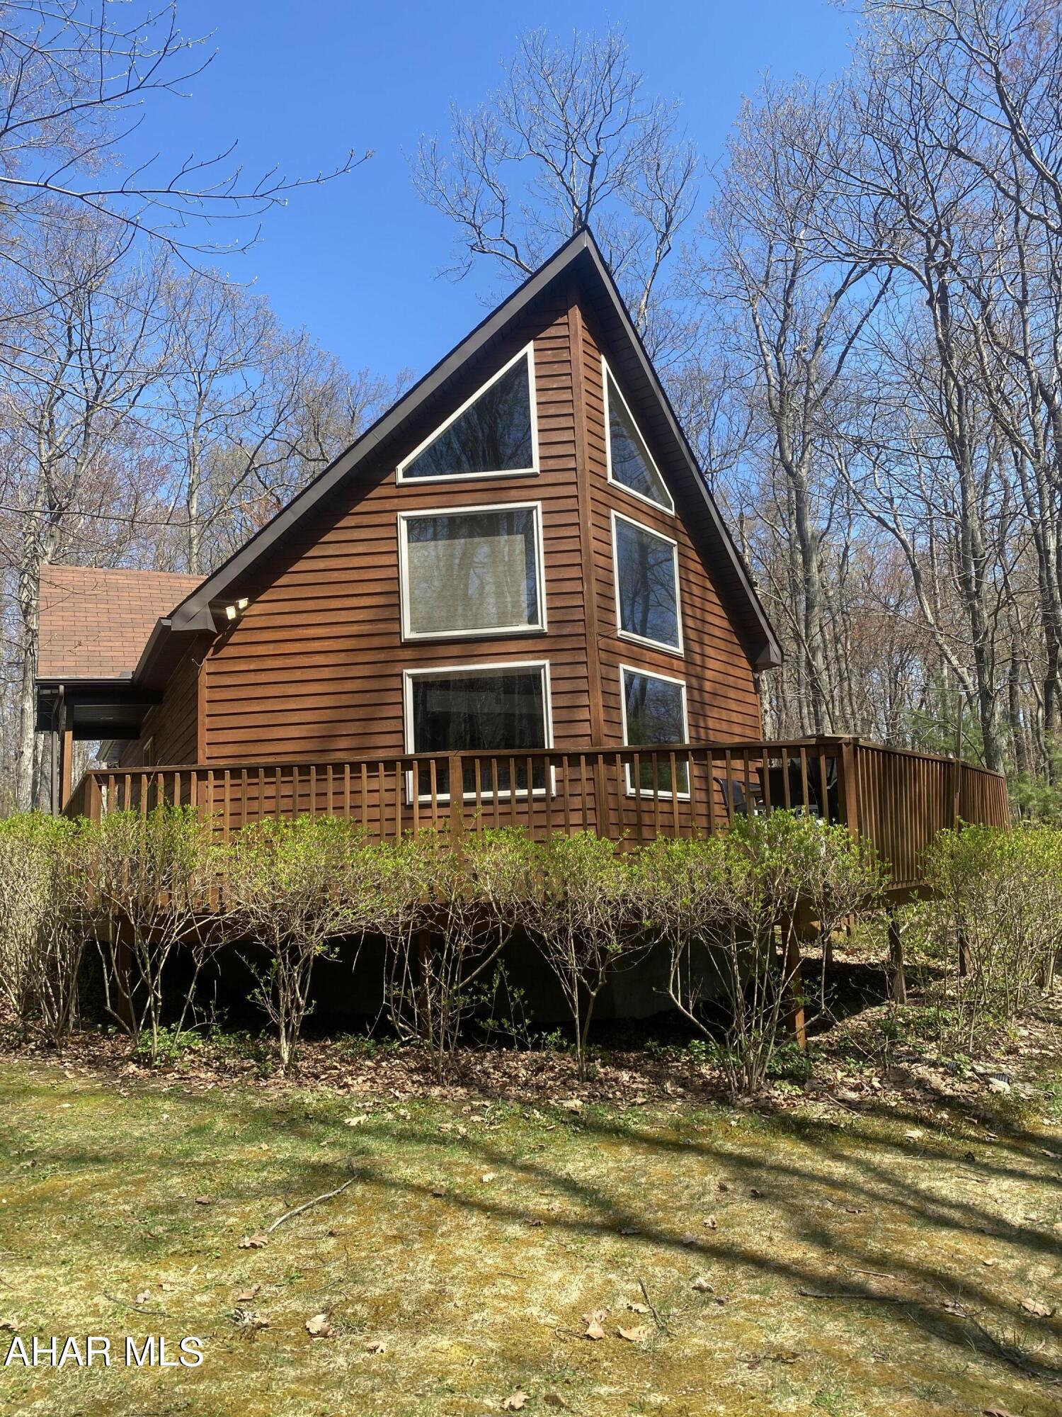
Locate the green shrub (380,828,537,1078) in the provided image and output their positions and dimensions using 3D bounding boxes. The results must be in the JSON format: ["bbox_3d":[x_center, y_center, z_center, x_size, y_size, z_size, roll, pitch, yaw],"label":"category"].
[{"bbox_3d":[-0.482,1.599,7.055,1.020,1.609,1.000,-2,-7,-4],"label":"green shrub"}]

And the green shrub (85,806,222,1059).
[{"bbox_3d":[-2.673,1.560,7.526,0.930,1.731,0.950,0,-8,-20],"label":"green shrub"}]

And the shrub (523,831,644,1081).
[{"bbox_3d":[0.340,1.582,6.902,0.800,1.565,0.850,-3,-7,2],"label":"shrub"}]

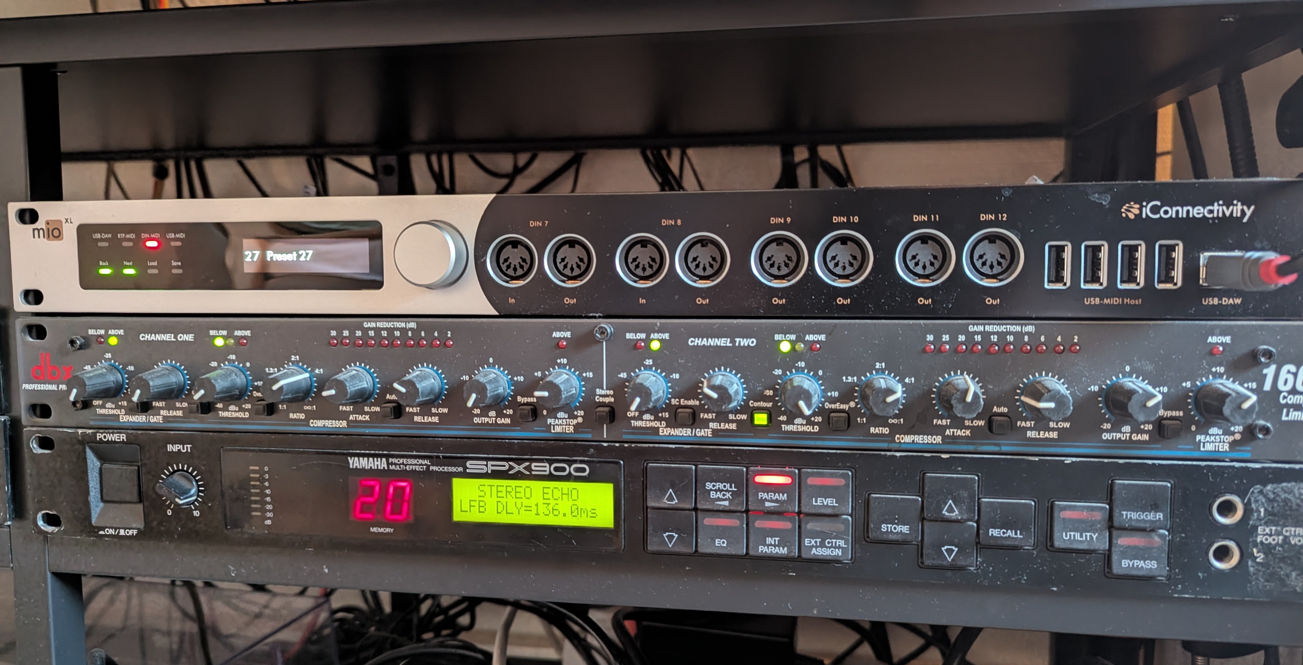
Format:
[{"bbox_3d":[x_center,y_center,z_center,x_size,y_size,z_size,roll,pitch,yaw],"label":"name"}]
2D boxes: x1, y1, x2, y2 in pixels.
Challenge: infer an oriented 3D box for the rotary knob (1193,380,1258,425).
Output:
[{"bbox_3d":[0.179,0.022,0.281,0.014,0.014,0.015,0,5,10],"label":"rotary knob"}]

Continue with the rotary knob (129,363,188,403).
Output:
[{"bbox_3d":[-0.190,0.020,0.345,0.014,0.014,0.015,0,5,10],"label":"rotary knob"}]

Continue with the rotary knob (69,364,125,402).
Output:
[{"bbox_3d":[-0.215,0.020,0.349,0.013,0.013,0.016,0,5,10],"label":"rotary knob"}]

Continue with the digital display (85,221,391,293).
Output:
[{"bbox_3d":[-0.161,-0.029,0.345,0.127,0.026,0.004,0,5,10],"label":"digital display"}]

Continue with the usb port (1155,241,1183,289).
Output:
[{"bbox_3d":[0.166,-0.022,0.293,0.008,0.015,0.008,0,5,10],"label":"usb port"}]

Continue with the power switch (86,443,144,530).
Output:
[{"bbox_3d":[-0.210,0.060,0.357,0.023,0.033,0.006,0,5,10],"label":"power switch"}]

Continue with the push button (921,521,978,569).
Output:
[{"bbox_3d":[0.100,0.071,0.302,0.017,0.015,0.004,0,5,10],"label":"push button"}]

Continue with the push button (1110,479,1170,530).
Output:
[{"bbox_3d":[0.158,0.056,0.293,0.017,0.015,0.003,0,5,10],"label":"push button"}]

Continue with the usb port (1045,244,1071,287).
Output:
[{"bbox_3d":[0.131,-0.022,0.294,0.008,0.015,0.010,0,5,10],"label":"usb port"}]

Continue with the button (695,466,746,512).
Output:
[{"bbox_3d":[0.025,0.054,0.316,0.017,0.015,0.003,0,5,10],"label":"button"}]

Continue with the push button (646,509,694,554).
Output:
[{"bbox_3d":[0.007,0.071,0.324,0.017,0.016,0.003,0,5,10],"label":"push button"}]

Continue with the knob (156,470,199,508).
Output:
[{"bbox_3d":[-0.186,0.062,0.351,0.015,0.015,0.009,0,5,10],"label":"knob"}]

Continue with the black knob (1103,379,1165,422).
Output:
[{"bbox_3d":[0.153,0.022,0.285,0.013,0.013,0.016,0,5,10],"label":"black knob"}]

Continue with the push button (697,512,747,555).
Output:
[{"bbox_3d":[0.025,0.071,0.321,0.017,0.015,0.005,0,5,10],"label":"push button"}]

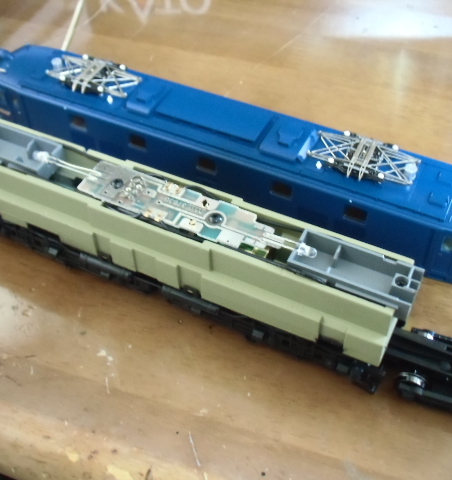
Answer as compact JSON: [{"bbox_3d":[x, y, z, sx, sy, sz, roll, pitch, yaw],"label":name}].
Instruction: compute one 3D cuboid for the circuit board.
[{"bbox_3d":[-0.011,-0.009,0.226,0.080,0.004,0.017,20,50,19],"label":"circuit board"}]

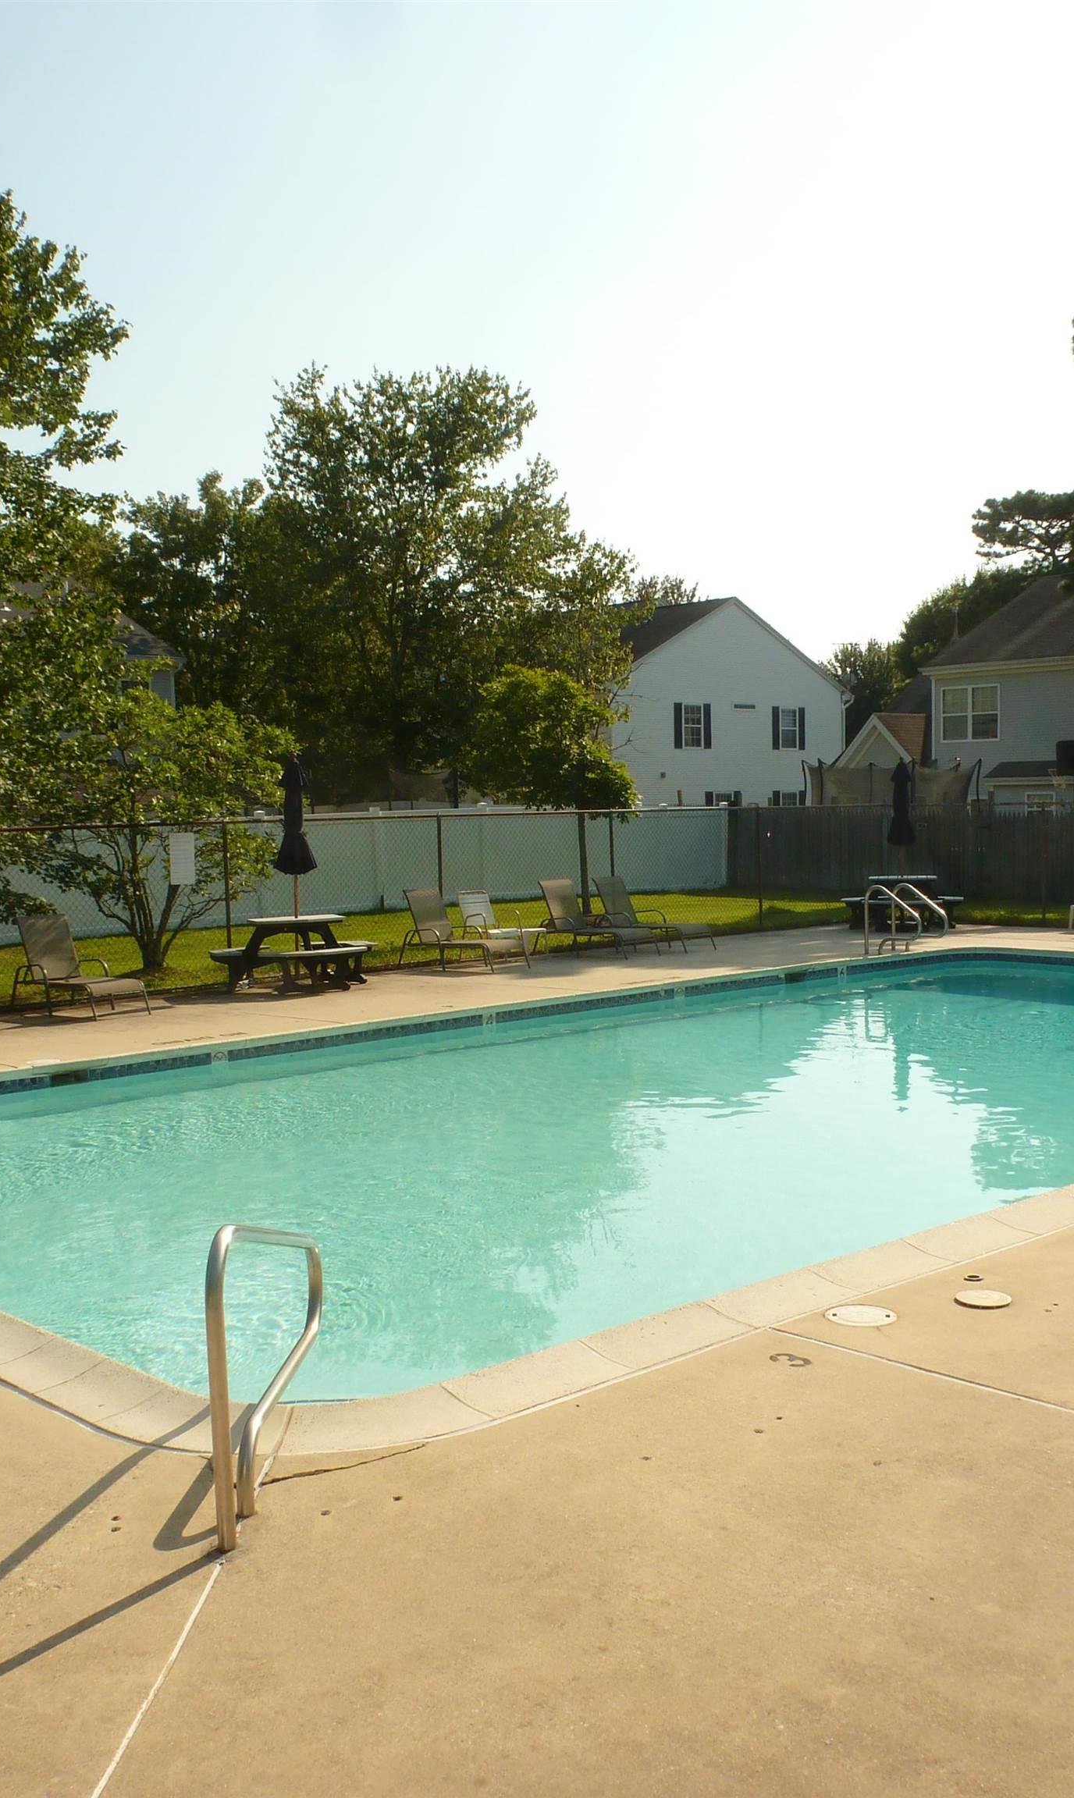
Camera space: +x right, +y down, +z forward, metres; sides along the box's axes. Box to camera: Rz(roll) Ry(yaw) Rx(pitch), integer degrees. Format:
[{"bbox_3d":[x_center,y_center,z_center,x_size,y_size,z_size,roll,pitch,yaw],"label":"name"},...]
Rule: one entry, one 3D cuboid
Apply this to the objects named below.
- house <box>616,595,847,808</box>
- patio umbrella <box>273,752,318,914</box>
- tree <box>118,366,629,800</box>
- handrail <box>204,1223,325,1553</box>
[{"bbox_3d":[2.799,-5.077,54.620,11.100,8.600,9.500,-4,4,-43],"label":"house"},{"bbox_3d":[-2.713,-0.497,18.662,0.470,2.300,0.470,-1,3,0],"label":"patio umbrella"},{"bbox_3d":[-4.311,-7.035,43.722,13.000,13.784,10.500,-1,3,0],"label":"tree"},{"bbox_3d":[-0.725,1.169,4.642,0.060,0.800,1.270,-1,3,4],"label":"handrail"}]

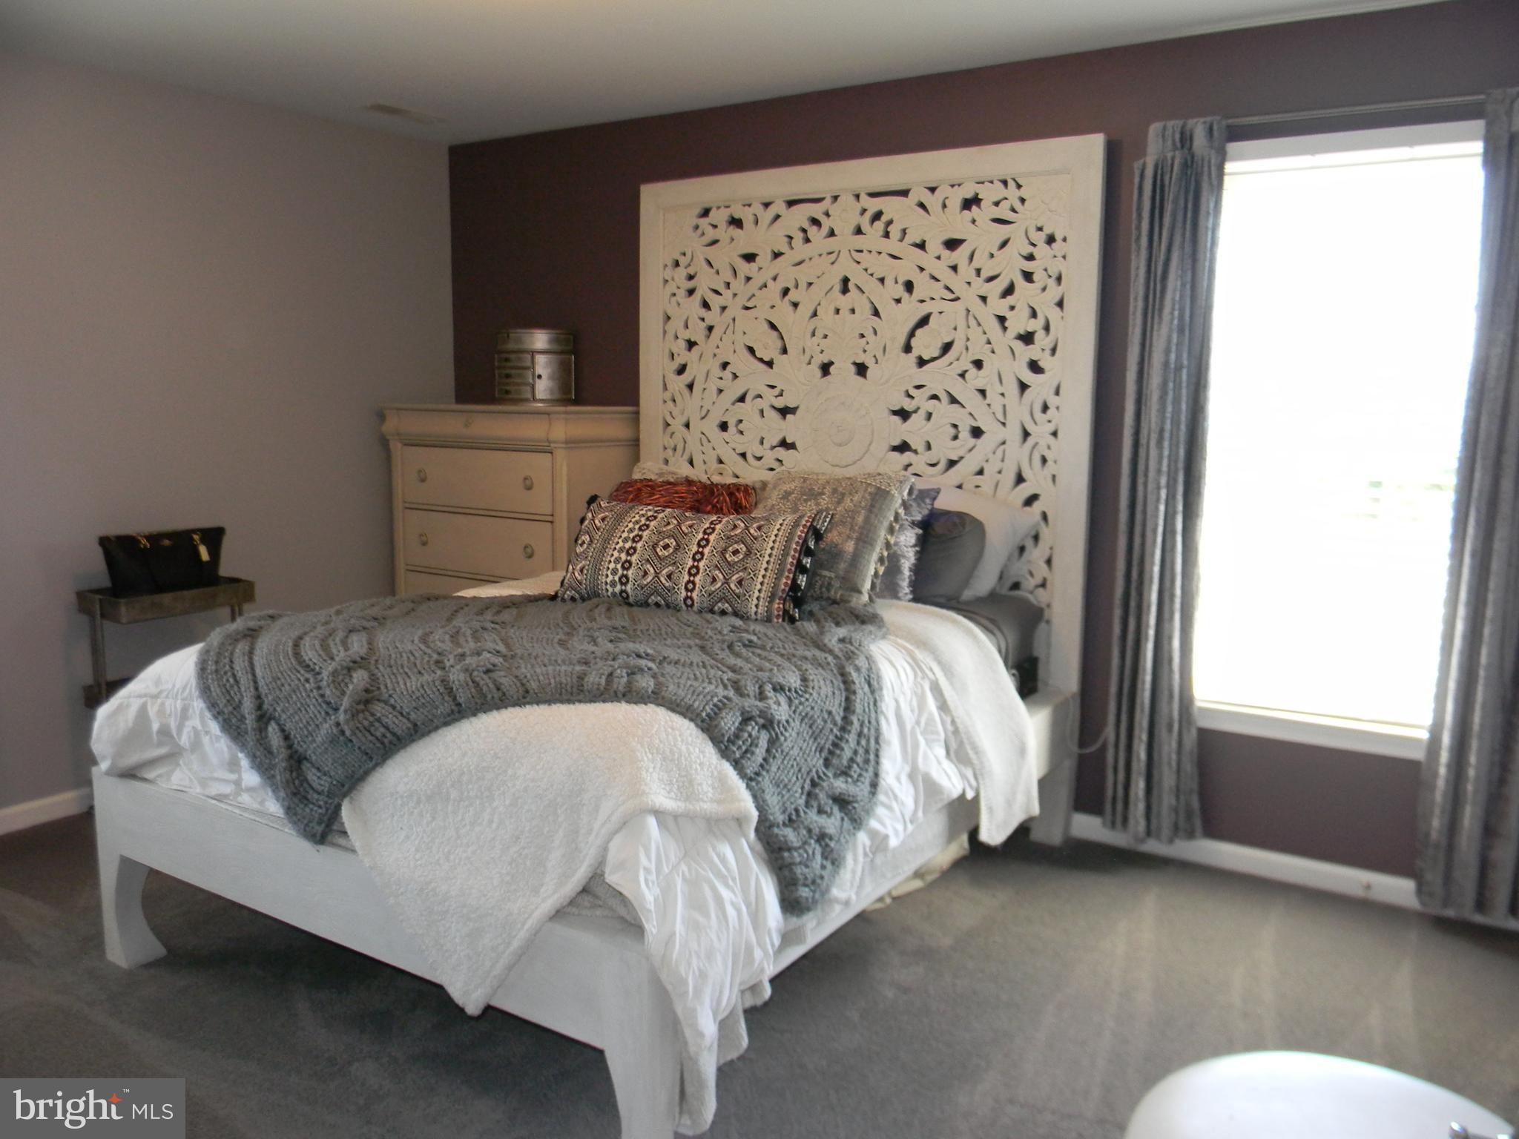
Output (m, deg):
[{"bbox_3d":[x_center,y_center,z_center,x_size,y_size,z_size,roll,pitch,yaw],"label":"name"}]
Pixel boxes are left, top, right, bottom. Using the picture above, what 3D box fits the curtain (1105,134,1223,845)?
[{"bbox_3d":[1.198,-0.217,3.619,0.280,2.100,0.100,6,10,33],"label":"curtain"}]

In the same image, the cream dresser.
[{"bbox_3d":[-0.963,0.038,4.903,0.975,1.364,0.490,6,10,33],"label":"cream dresser"}]

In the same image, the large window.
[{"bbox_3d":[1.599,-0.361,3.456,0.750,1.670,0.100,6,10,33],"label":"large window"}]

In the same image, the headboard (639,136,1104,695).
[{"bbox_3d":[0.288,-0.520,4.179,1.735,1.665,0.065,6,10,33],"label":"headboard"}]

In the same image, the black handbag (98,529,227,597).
[{"bbox_3d":[-2.015,-0.022,4.196,0.140,0.210,0.425,6,10,33],"label":"black handbag"}]

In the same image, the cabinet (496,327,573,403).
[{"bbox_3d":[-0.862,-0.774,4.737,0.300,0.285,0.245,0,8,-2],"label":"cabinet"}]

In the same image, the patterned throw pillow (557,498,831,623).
[{"bbox_3d":[-0.194,-0.037,3.626,0.780,0.335,0.150,5,-18,29],"label":"patterned throw pillow"}]

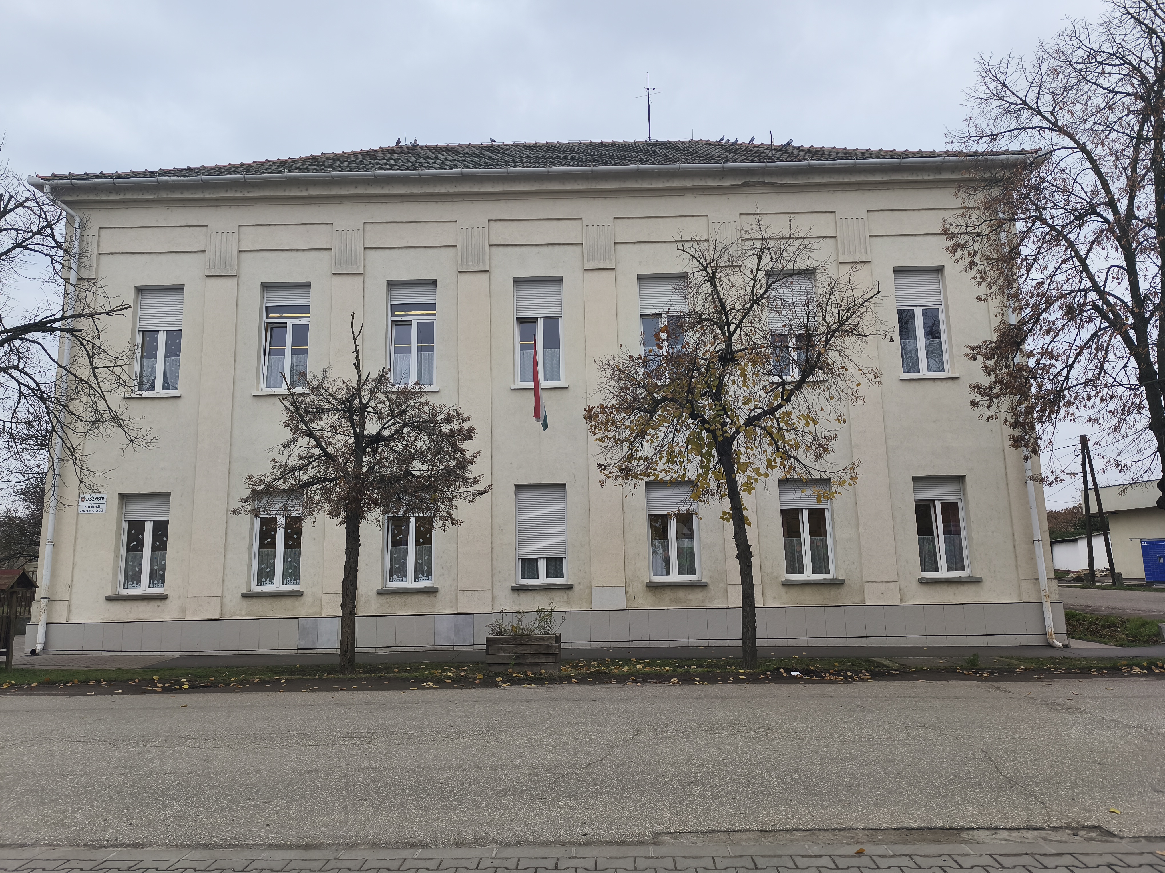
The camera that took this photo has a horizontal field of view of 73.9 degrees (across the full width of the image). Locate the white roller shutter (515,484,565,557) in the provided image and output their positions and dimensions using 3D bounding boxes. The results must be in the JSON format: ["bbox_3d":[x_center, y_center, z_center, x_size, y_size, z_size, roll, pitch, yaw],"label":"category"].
[{"bbox_3d":[-0.816,1.629,15.019,0.988,1.419,0.070,-1,-9,0],"label":"white roller shutter"}]

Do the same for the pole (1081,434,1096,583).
[{"bbox_3d":[26.188,3.773,40.226,0.280,7.693,0.280,2,-9,1],"label":"pole"}]

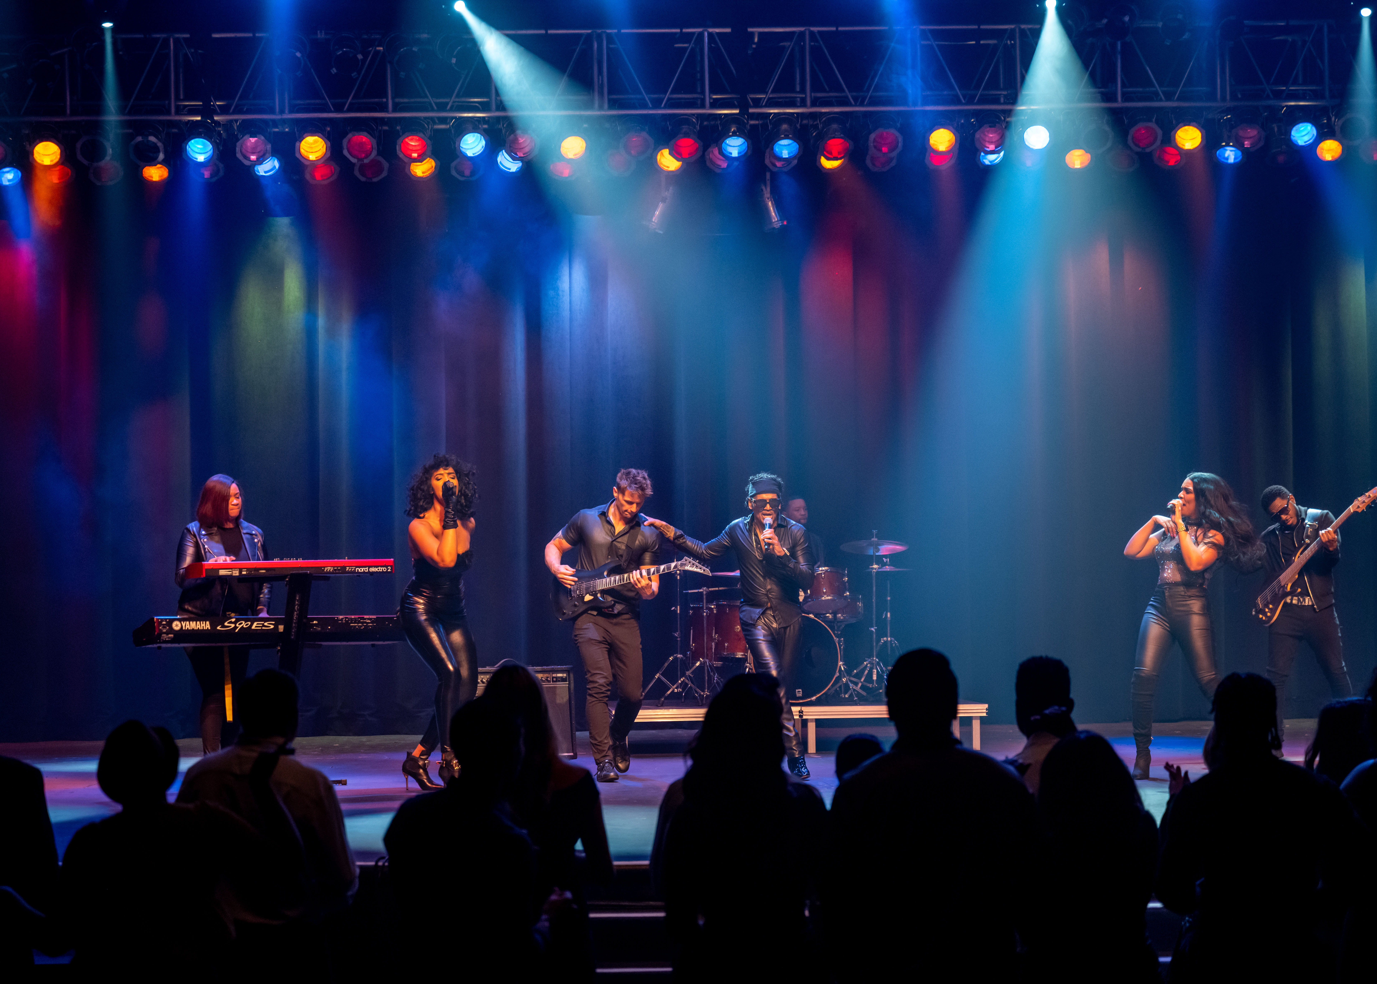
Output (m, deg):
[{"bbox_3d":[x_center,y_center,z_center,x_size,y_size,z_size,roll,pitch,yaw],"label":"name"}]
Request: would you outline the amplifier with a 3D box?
[{"bbox_3d":[-1.061,1.355,17.610,0.700,0.560,0.280,-1,-3,-7],"label":"amplifier"}]

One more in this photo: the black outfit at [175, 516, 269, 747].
[{"bbox_3d":[-2.618,0.824,16.150,0.500,1.340,0.420,0,-2,-20],"label":"black outfit"}]

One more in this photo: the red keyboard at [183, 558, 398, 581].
[{"bbox_3d":[-2.185,0.425,15.750,1.090,0.095,0.310,1,-4,-27],"label":"red keyboard"}]

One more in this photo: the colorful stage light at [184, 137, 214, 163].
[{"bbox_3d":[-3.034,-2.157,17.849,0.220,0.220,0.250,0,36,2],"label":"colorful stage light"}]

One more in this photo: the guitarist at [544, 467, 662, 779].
[{"bbox_3d":[-0.465,0.736,15.850,0.640,1.720,0.520,-1,0,-2],"label":"guitarist"}]

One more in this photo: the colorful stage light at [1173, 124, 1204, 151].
[{"bbox_3d":[3.518,-2.565,20.287,0.240,0.240,0.320,0,38,0],"label":"colorful stage light"}]

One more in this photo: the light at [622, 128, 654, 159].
[{"bbox_3d":[-0.375,-2.633,21.304,0.250,0.250,0.290,-1,26,0],"label":"light"}]

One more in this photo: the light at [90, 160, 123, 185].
[{"bbox_3d":[-3.815,-2.132,18.846,0.220,0.220,0.250,0,40,0],"label":"light"}]

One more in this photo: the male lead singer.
[{"bbox_3d":[0.229,0.727,15.600,0.920,1.680,0.520,0,-1,-2],"label":"male lead singer"}]

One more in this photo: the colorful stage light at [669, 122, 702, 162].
[{"bbox_3d":[-0.020,-2.631,21.341,0.260,0.270,0.340,-1,34,-2],"label":"colorful stage light"}]

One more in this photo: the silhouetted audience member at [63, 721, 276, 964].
[{"bbox_3d":[-1.423,1.441,7.785,0.560,1.640,0.400,0,-1,6],"label":"silhouetted audience member"}]

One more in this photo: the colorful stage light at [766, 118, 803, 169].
[{"bbox_3d":[0.678,-2.457,20.222,0.240,0.320,0.240,0,-46,0],"label":"colorful stage light"}]

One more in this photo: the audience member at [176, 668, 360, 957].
[{"bbox_3d":[-1.196,1.278,8.165,0.500,1.550,0.350,-1,-3,-2],"label":"audience member"}]

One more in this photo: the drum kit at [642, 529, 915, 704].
[{"bbox_3d":[0.594,0.841,19.200,1.780,1.170,1.400,0,-2,0],"label":"drum kit"}]

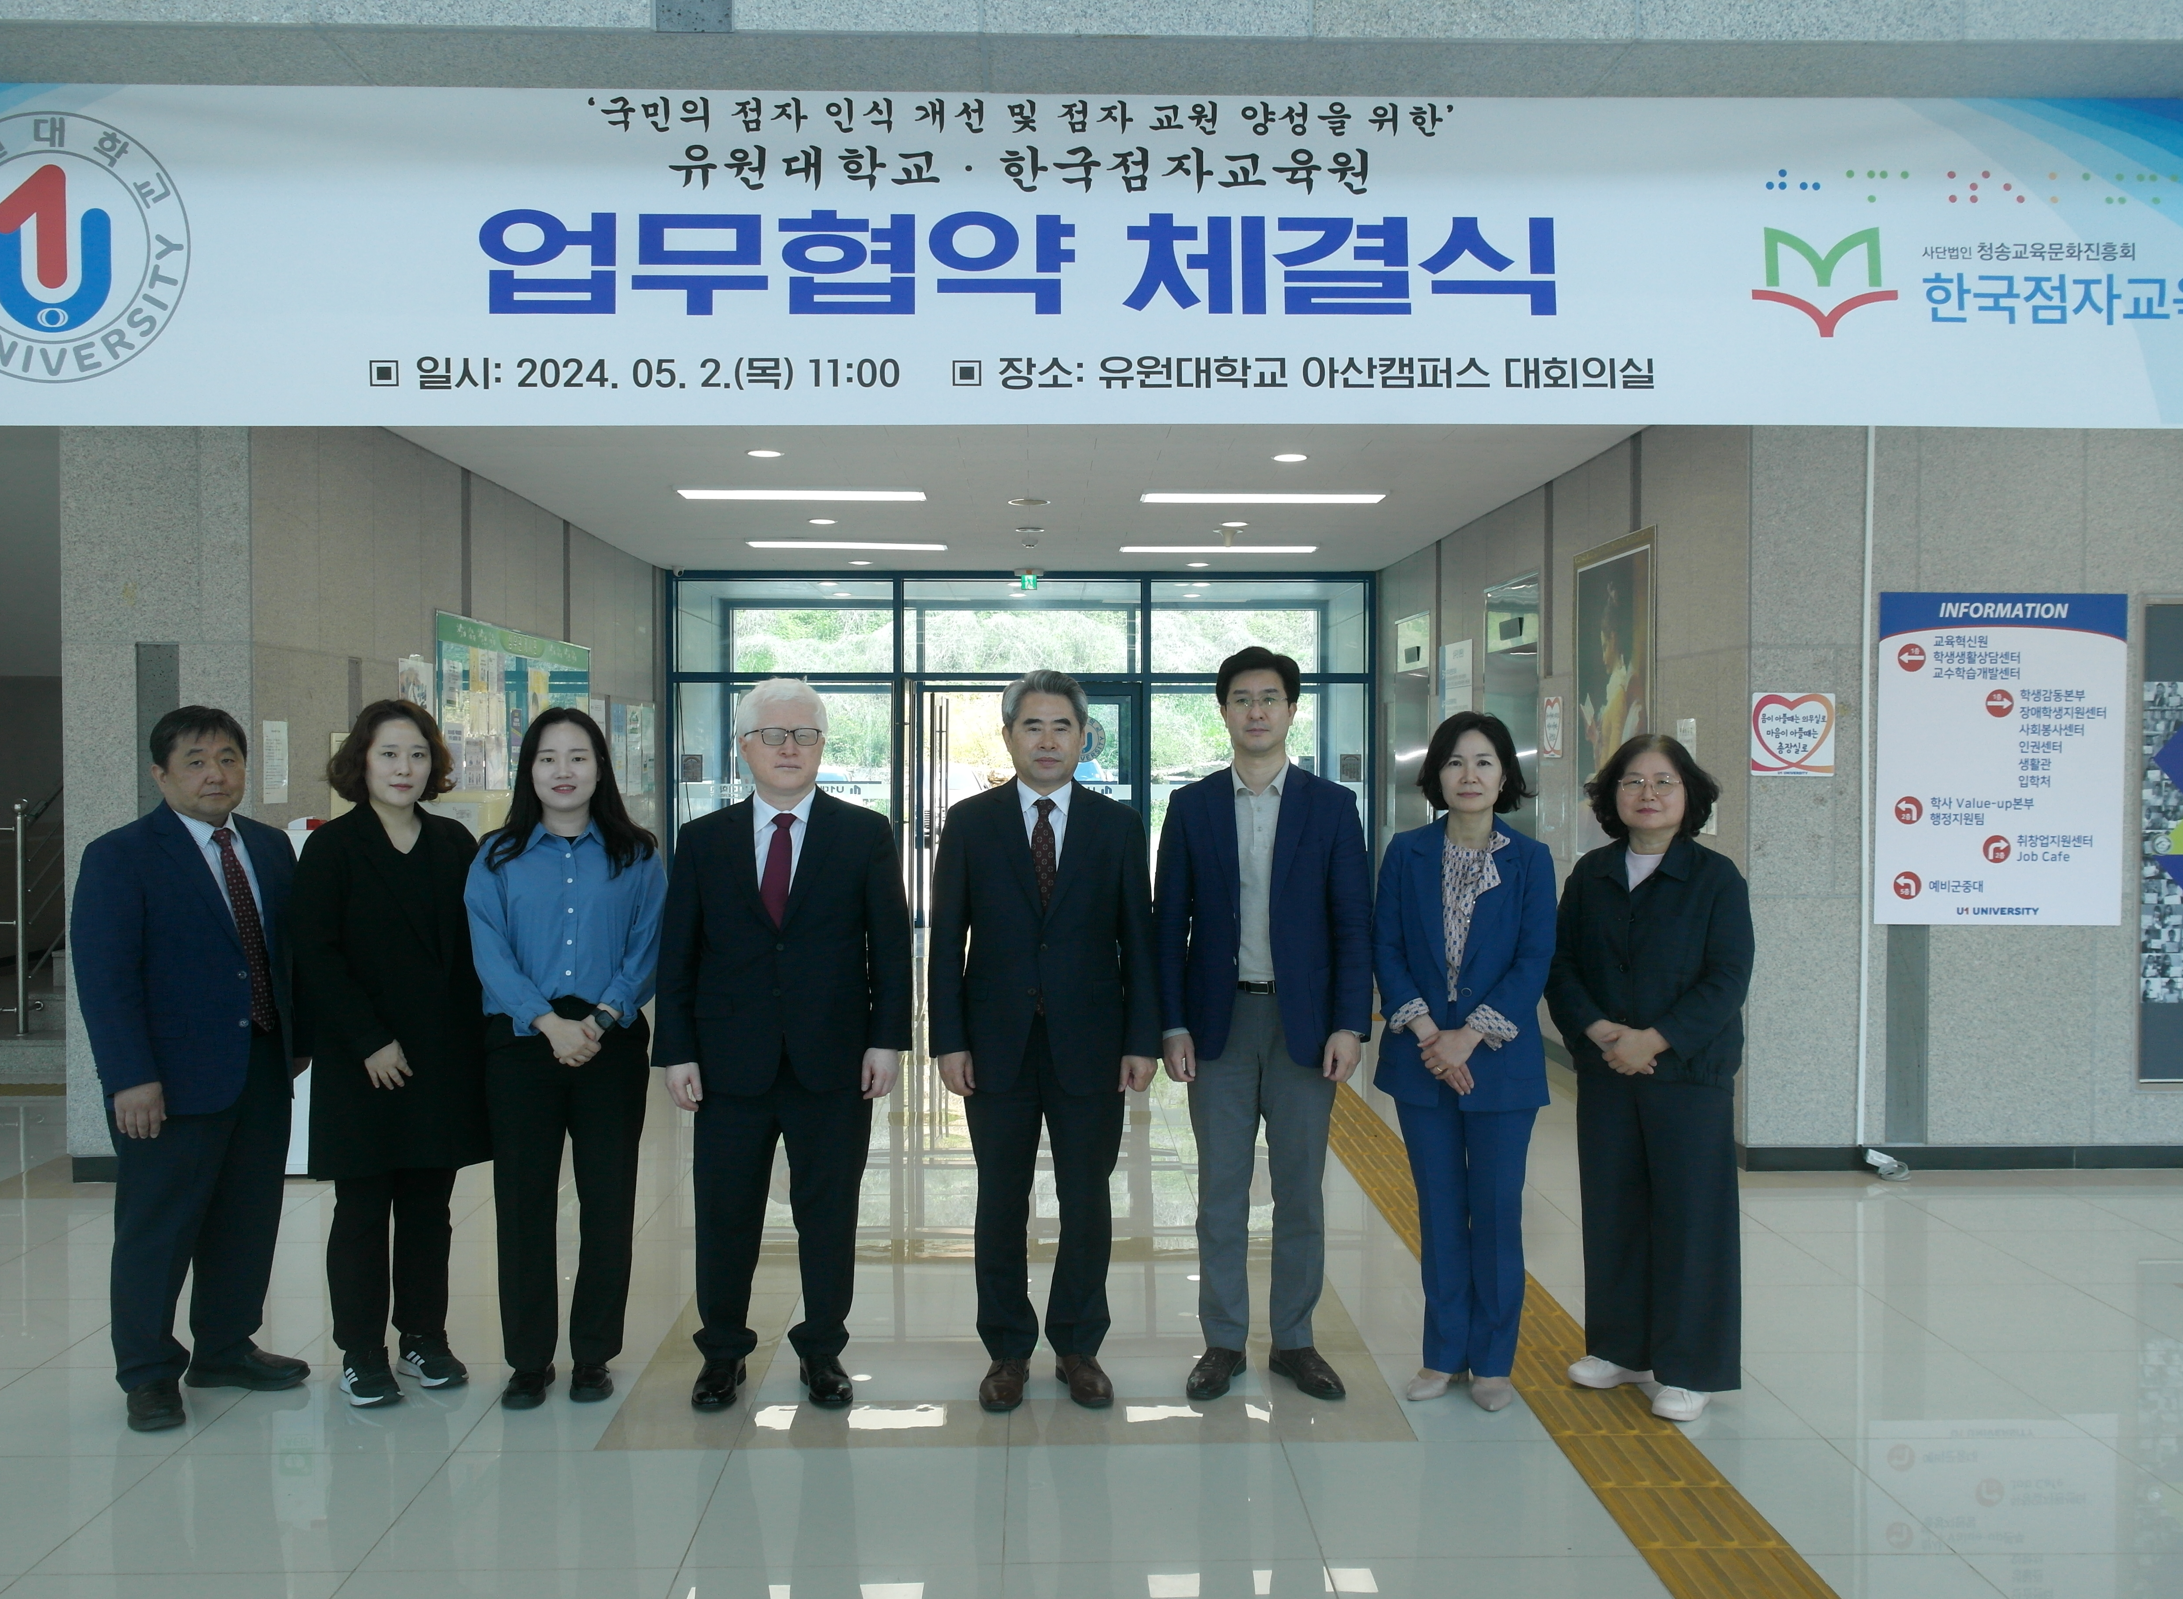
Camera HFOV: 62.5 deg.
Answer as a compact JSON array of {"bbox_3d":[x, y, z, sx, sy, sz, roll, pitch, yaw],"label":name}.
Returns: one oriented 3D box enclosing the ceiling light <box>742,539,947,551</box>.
[{"bbox_3d":[-1.587,-1.665,11.720,1.280,0.060,0.200,0,1,-2],"label":"ceiling light"}]

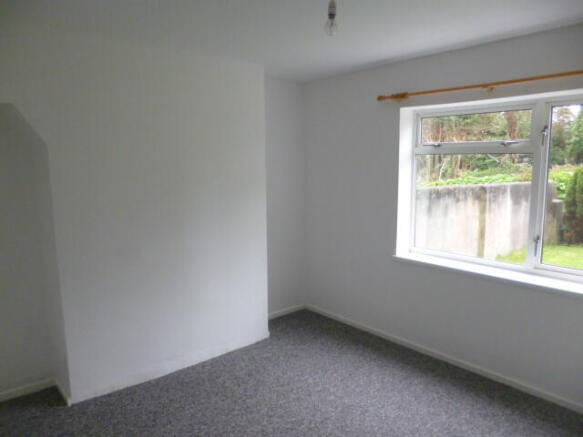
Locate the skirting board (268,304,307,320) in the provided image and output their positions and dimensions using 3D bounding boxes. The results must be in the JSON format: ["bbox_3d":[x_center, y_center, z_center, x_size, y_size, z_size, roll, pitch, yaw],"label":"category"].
[{"bbox_3d":[-0.135,1.001,4.185,0.710,0.062,0.020,-6,10,-38],"label":"skirting board"}]

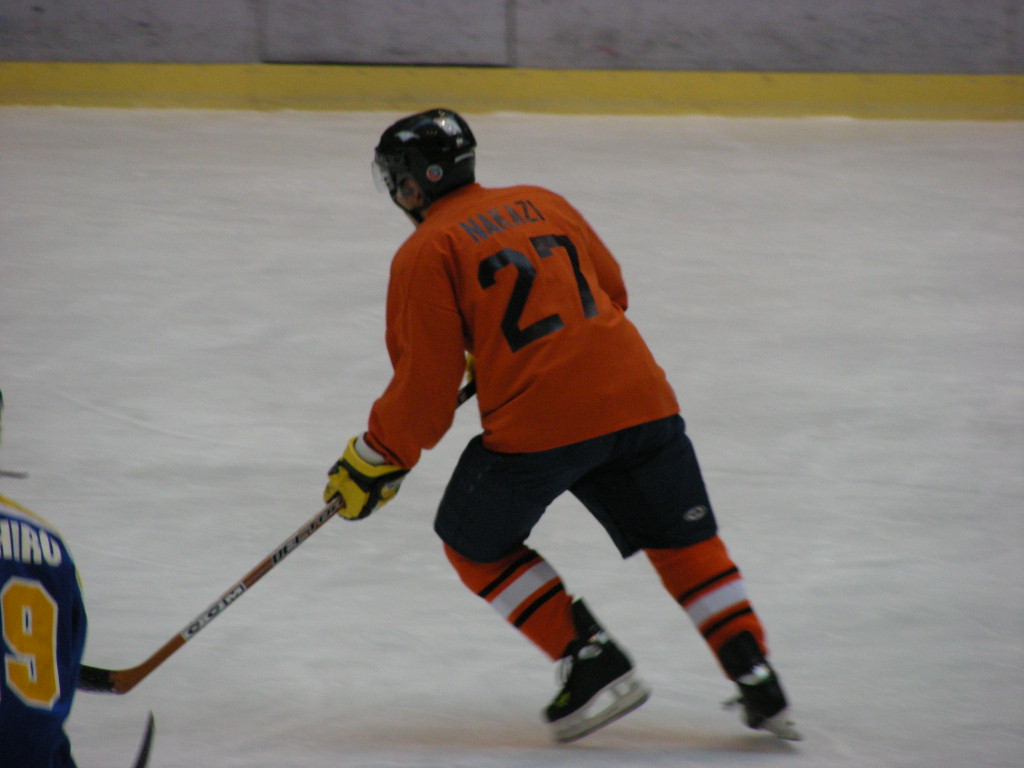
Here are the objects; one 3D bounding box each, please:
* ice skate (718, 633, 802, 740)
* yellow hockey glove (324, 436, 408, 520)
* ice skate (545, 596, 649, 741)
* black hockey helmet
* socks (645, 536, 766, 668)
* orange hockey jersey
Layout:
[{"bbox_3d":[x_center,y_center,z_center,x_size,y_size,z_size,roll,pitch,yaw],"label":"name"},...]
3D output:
[{"bbox_3d":[0.603,0.743,22.450,0.110,0.280,0.285,-30,-2,-10],"label":"ice skate"},{"bbox_3d":[-0.360,0.234,22.600,0.160,0.220,0.170,-10,57,-51],"label":"yellow hockey glove"},{"bbox_3d":[0.207,0.711,22.450,0.285,0.280,0.110,-28,0,22],"label":"ice skate"},{"bbox_3d":[-0.214,-0.548,22.600,0.275,0.245,0.215,-8,-8,32],"label":"black hockey helmet"},{"bbox_3d":[0.490,0.532,22.450,0.170,0.400,0.180,-26,-6,-21],"label":"socks"},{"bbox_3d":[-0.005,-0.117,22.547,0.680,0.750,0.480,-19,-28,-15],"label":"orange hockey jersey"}]

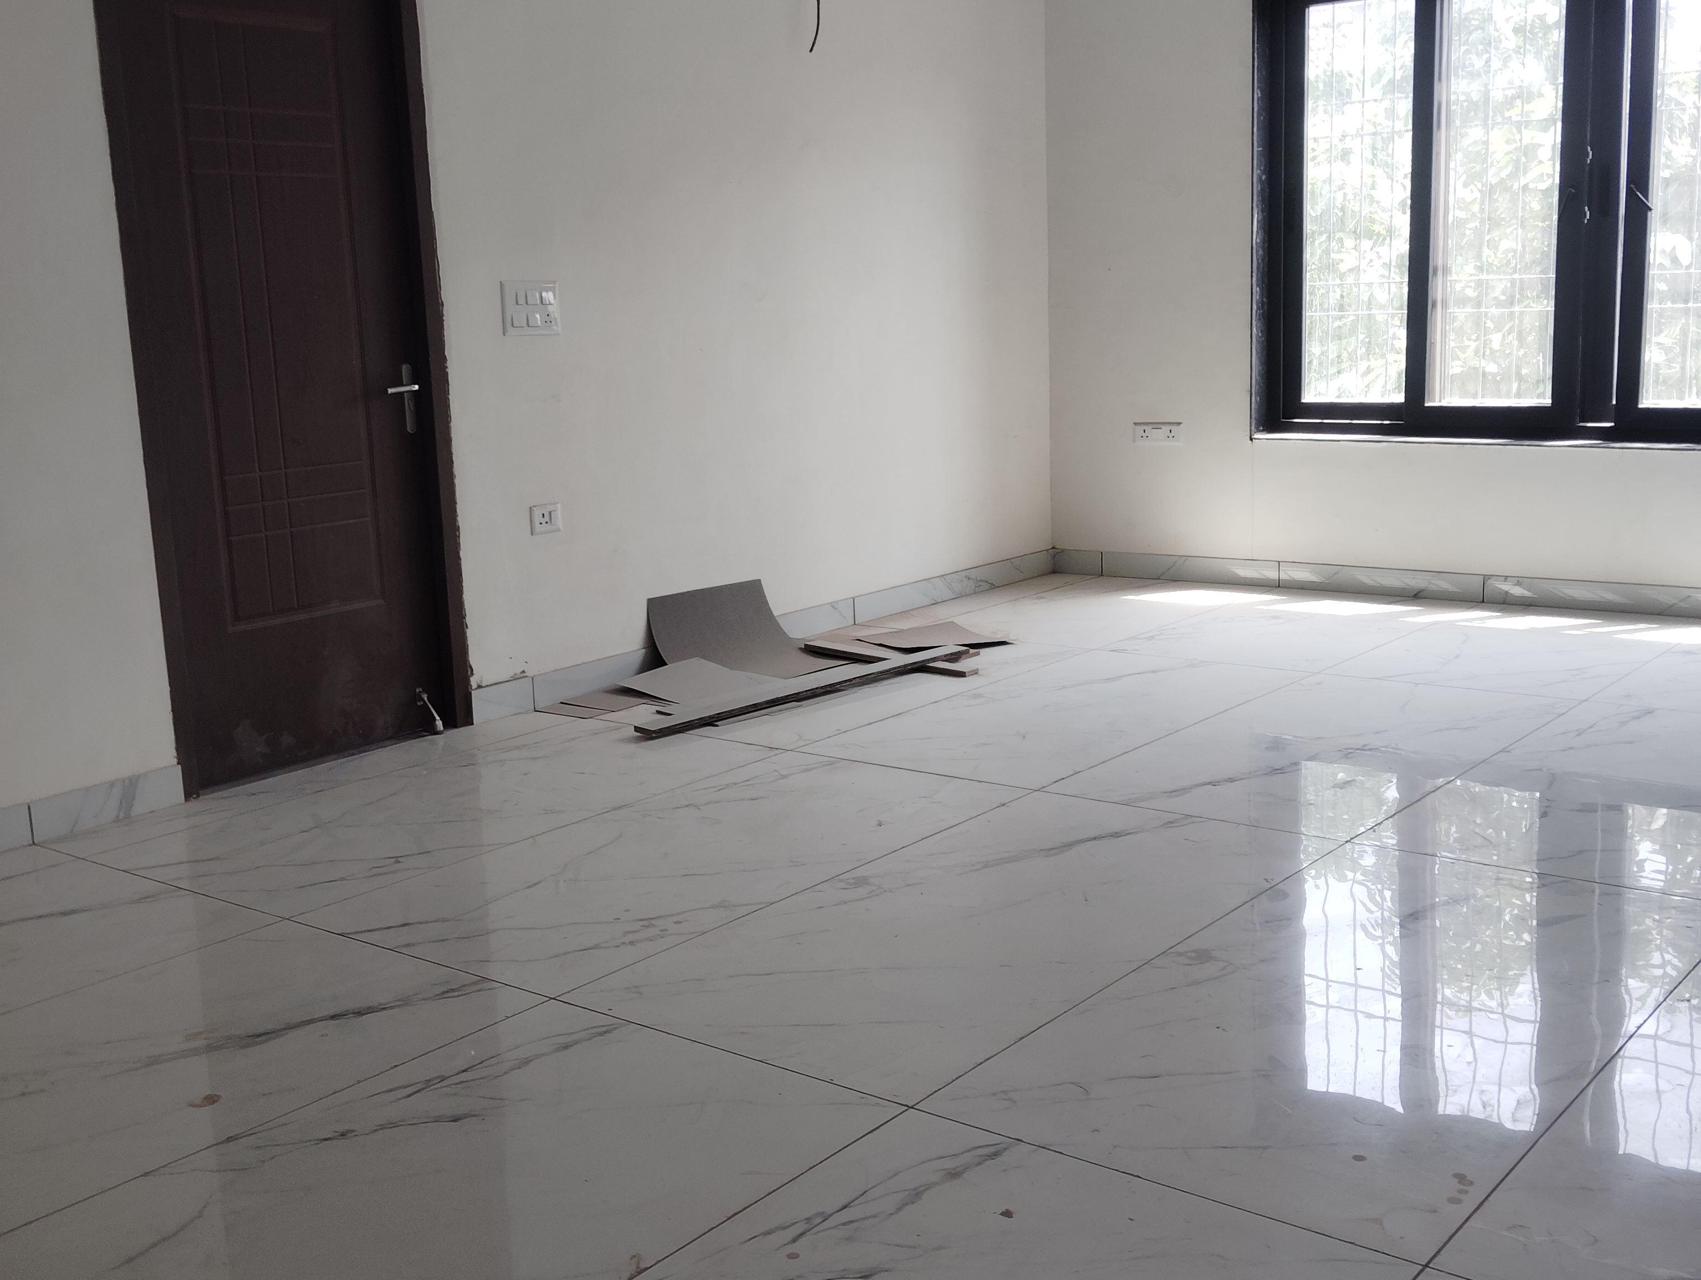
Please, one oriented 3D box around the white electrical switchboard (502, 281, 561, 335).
[{"bbox_3d":[-0.951,-0.989,5.469,0.017,0.160,0.217,6,14,38],"label":"white electrical switchboard"}]

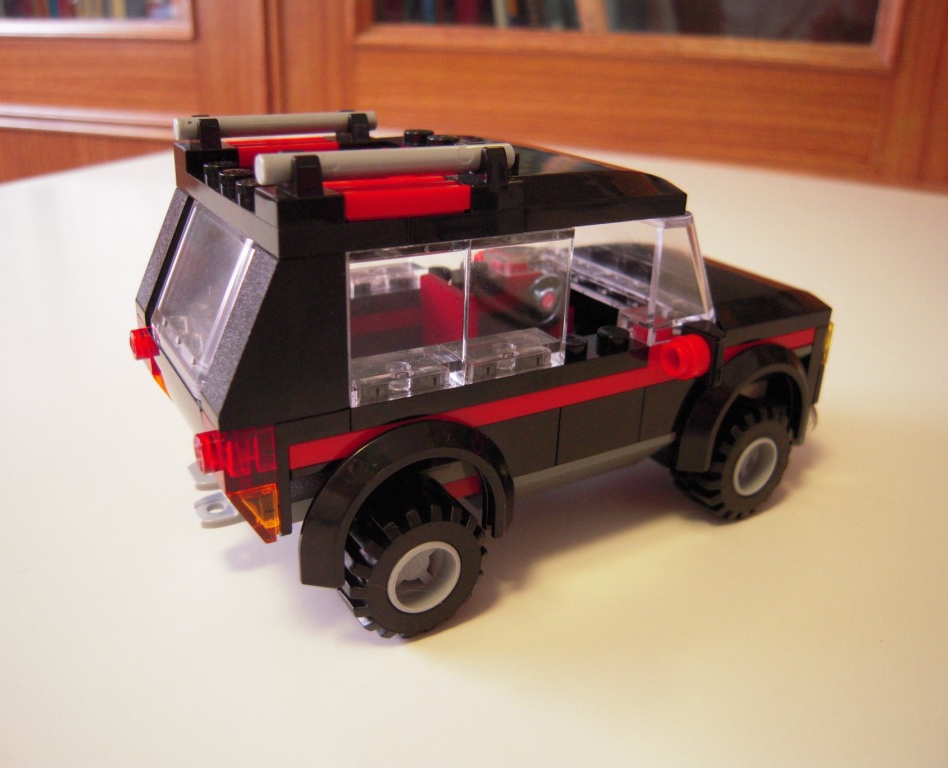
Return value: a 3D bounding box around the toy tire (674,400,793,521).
[{"bbox_3d":[0.045,0.012,0.146,0.021,0.021,0.012,-12,27,-29],"label":"toy tire"}]

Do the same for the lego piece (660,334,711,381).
[{"bbox_3d":[0.031,-0.004,0.123,0.005,0.008,0.008,-12,27,-29],"label":"lego piece"}]

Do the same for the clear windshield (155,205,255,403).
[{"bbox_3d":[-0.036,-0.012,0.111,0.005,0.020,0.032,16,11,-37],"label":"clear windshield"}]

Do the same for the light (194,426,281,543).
[{"bbox_3d":[-0.029,0.011,0.100,0.008,0.016,0.008,-12,27,-29],"label":"light"}]

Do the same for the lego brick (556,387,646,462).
[{"bbox_3d":[0.017,0.005,0.128,0.016,0.010,0.008,-12,27,-29],"label":"lego brick"}]

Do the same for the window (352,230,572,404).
[{"bbox_3d":[-0.003,-0.010,0.108,0.032,0.019,0.007,-12,27,-29],"label":"window"}]

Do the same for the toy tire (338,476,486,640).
[{"bbox_3d":[-0.009,0.024,0.115,0.021,0.021,0.012,-12,27,-29],"label":"toy tire"}]

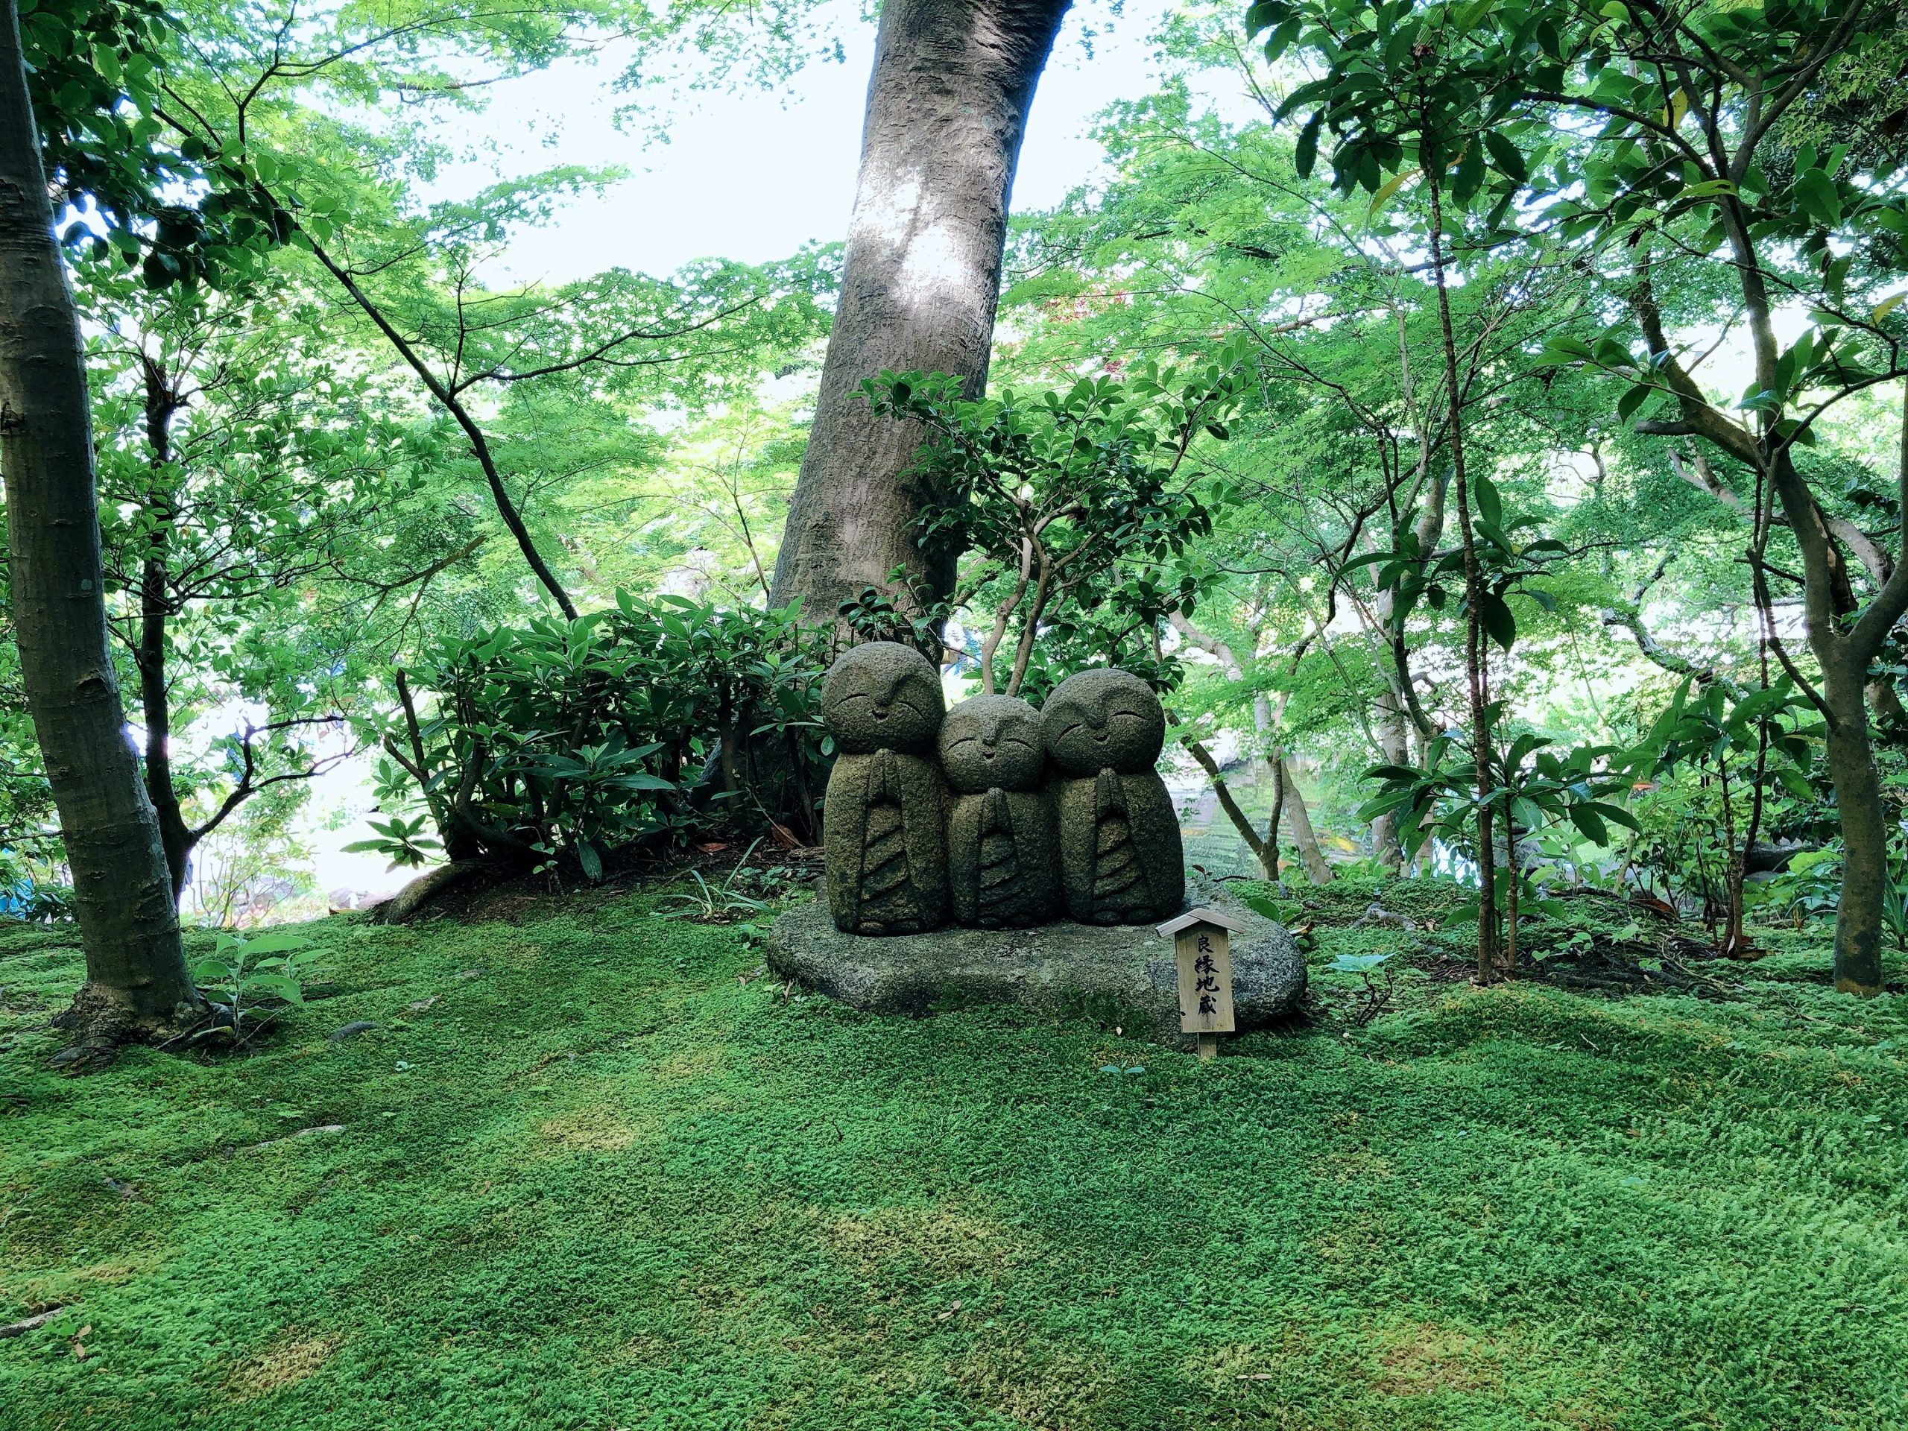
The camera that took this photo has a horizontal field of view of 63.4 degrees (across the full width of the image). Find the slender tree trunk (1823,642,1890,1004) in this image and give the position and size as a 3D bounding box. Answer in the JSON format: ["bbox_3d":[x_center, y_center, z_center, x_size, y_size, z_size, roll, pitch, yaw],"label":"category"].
[{"bbox_3d":[1.842,0.217,3.150,0.115,0.700,0.100,1,4,30],"label":"slender tree trunk"}]

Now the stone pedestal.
[{"bbox_3d":[0.169,0.480,3.040,1.030,0.190,0.640,-1,3,0],"label":"stone pedestal"}]

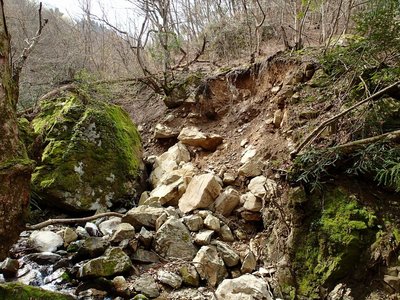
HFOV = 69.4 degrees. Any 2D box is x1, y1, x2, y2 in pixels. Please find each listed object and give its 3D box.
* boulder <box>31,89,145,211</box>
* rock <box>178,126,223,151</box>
[{"bbox_3d":[-2.750,0.000,7.400,2.500,2.750,2.300,-1,4,-14],"label":"boulder"},{"bbox_3d":[0.020,-0.360,9.200,1.350,0.680,0.900,0,3,0],"label":"rock"}]

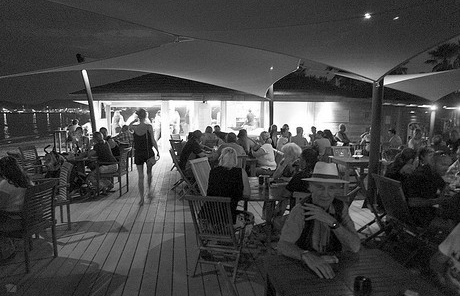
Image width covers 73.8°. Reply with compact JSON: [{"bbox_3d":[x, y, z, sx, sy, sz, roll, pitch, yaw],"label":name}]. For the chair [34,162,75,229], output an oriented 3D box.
[{"bbox_3d":[-2.520,0.701,4.228,0.550,0.900,0.510,-5,8,-37],"label":"chair"}]

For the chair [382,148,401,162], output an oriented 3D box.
[{"bbox_3d":[3.460,0.427,6.744,0.470,0.900,0.570,-2,7,-20],"label":"chair"}]

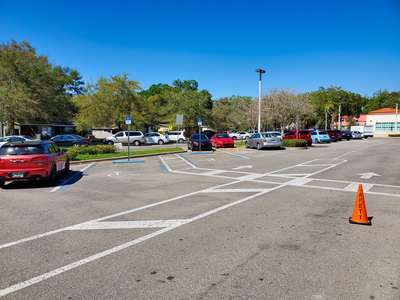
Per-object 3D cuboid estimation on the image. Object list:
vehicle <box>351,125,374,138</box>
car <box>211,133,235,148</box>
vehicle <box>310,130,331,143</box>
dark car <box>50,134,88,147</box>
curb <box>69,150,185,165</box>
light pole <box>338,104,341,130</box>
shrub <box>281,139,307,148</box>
[{"bbox_3d":[39.500,-4.234,73.879,2.400,3.100,6.000,-1,3,-10],"label":"vehicle"},{"bbox_3d":[2.200,-0.964,31.199,1.820,1.450,4.500,-1,4,-10],"label":"car"},{"bbox_3d":[15.800,-1.663,40.975,1.820,1.650,4.300,0,4,-8],"label":"vehicle"},{"bbox_3d":[-15.200,-1.197,34.992,4.750,1.450,1.830,0,4,-7],"label":"dark car"},{"bbox_3d":[-3.900,0.363,20.160,0.200,0.150,10.900,2,4,30],"label":"curb"},{"bbox_3d":[31.500,-6.331,67.746,0.450,8.000,0.450,0,3,0],"label":"light pole"},{"bbox_3d":[9.400,-0.672,30.516,2.400,0.750,1.200,-2,4,-30],"label":"shrub"}]

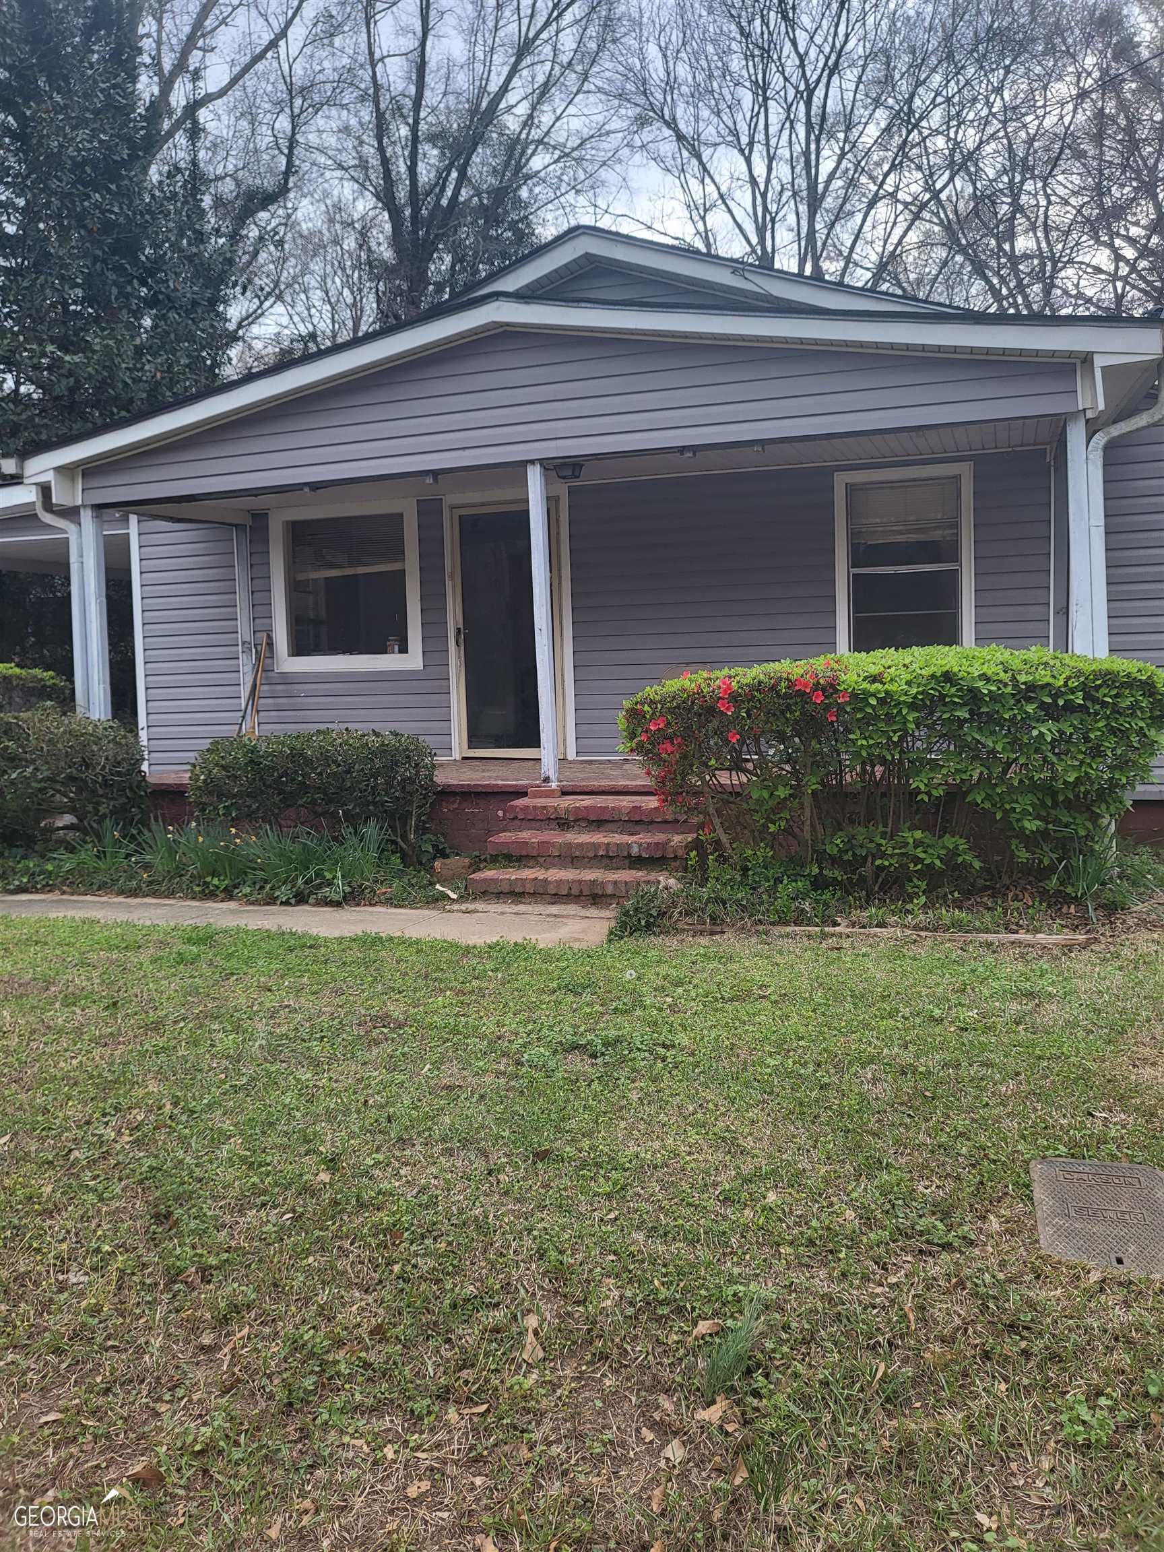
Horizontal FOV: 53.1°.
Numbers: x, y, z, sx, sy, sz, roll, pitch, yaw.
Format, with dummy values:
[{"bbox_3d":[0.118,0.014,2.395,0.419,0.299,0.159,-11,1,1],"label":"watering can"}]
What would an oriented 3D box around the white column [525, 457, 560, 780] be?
[{"bbox_3d":[-0.247,-0.936,7.229,0.090,1.970,0.090,0,6,20],"label":"white column"}]

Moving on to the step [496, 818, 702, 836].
[{"bbox_3d":[0.103,0.297,6.876,1.150,0.120,0.340,0,6,20],"label":"step"}]

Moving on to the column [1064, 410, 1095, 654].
[{"bbox_3d":[2.627,-0.922,6.164,0.090,1.970,0.090,0,6,20],"label":"column"}]

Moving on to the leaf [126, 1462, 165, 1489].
[{"bbox_3d":[-0.726,1.163,1.936,0.062,0.026,0.048,-1,5,10],"label":"leaf"}]

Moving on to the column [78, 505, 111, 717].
[{"bbox_3d":[-3.518,-0.951,8.429,0.100,1.970,0.100,0,6,20],"label":"column"}]

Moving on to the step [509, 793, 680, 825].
[{"bbox_3d":[0.138,0.212,6.971,1.100,0.110,0.380,0,6,20],"label":"step"}]

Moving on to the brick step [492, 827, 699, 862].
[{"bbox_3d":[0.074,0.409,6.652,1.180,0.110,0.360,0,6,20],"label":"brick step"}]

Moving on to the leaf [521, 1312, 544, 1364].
[{"bbox_3d":[-0.099,1.110,2.303,0.045,0.025,0.140,-2,5,-2],"label":"leaf"}]

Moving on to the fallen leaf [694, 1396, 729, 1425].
[{"bbox_3d":[0.228,1.123,2.062,0.062,0.020,0.040,-5,6,-29],"label":"fallen leaf"}]

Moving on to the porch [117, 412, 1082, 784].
[{"bbox_3d":[-0.142,-1.061,8.109,6.600,2.060,1.860,0,6,20],"label":"porch"}]

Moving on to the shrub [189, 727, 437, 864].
[{"bbox_3d":[-1.690,0.140,7.357,1.430,0.860,0.720,0,6,20],"label":"shrub"}]

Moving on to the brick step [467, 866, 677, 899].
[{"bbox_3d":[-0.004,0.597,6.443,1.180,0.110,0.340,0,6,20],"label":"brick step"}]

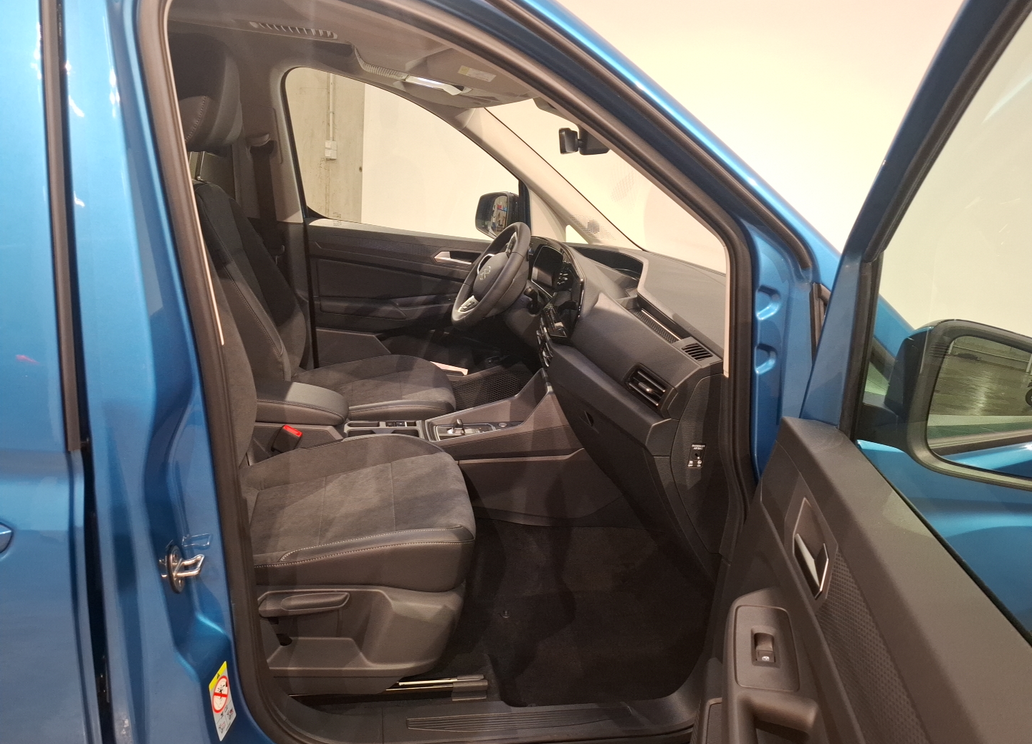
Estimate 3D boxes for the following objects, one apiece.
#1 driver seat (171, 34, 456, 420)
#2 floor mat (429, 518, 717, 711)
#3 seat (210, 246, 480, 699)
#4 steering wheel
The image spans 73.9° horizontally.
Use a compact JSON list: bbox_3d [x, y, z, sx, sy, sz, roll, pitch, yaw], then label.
[{"bbox_3d":[-0.553,-0.284,1.969,0.790,1.170,0.530,3,16,-11],"label":"driver seat"},{"bbox_3d":[0.147,0.523,1.546,0.670,0.090,0.520,3,16,-11],"label":"floor mat"},{"bbox_3d":[-0.463,-0.056,1.275,0.790,1.160,0.530,3,16,-11],"label":"seat"},{"bbox_3d":[-0.052,-0.272,2.062,0.110,0.370,0.370,32,8,-19],"label":"steering wheel"}]

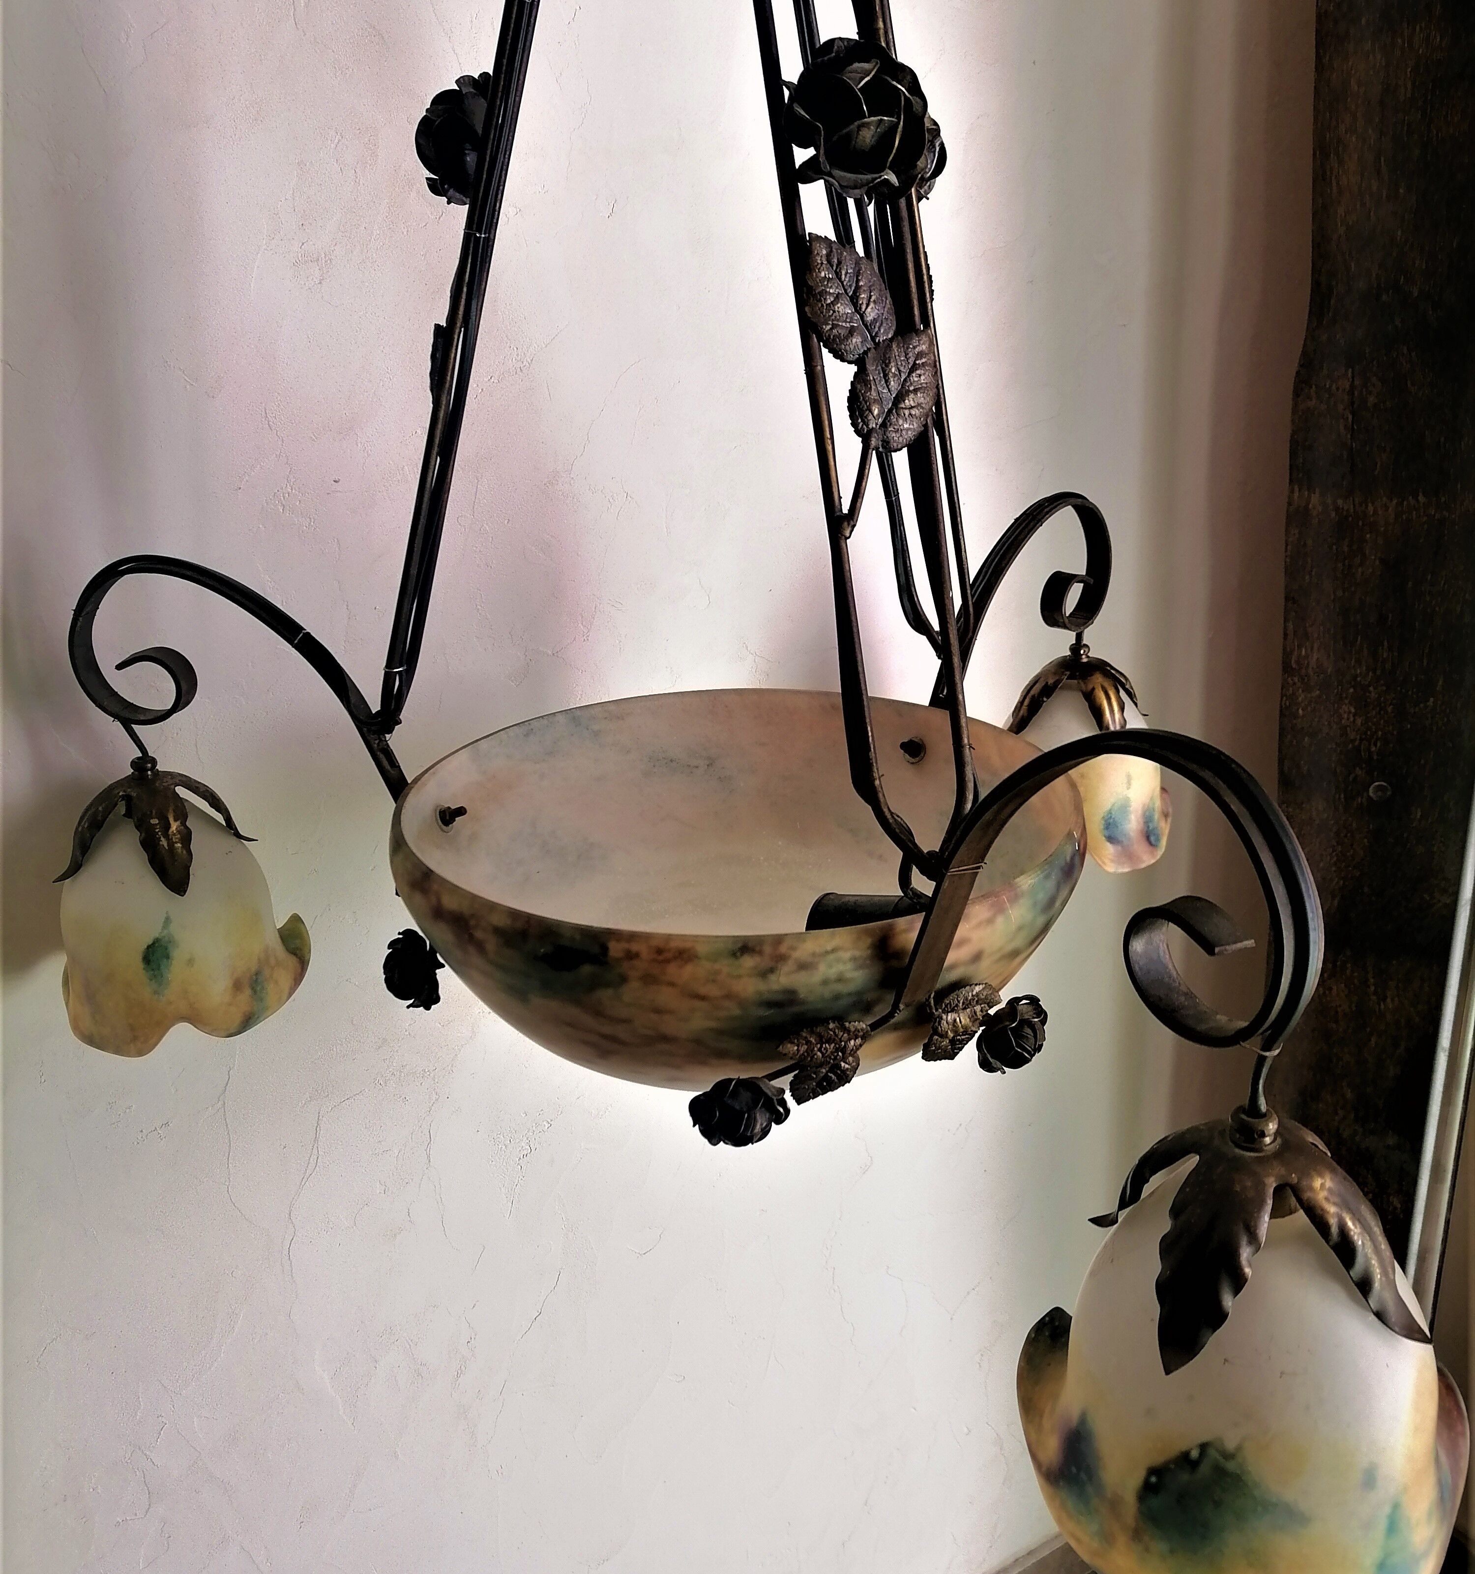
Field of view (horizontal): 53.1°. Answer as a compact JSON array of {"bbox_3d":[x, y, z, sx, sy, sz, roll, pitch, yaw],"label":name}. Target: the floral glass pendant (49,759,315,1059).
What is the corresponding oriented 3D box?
[{"bbox_3d":[-0.312,0.051,0.810,0.133,0.139,0.133,-2,20,0],"label":"floral glass pendant"}]

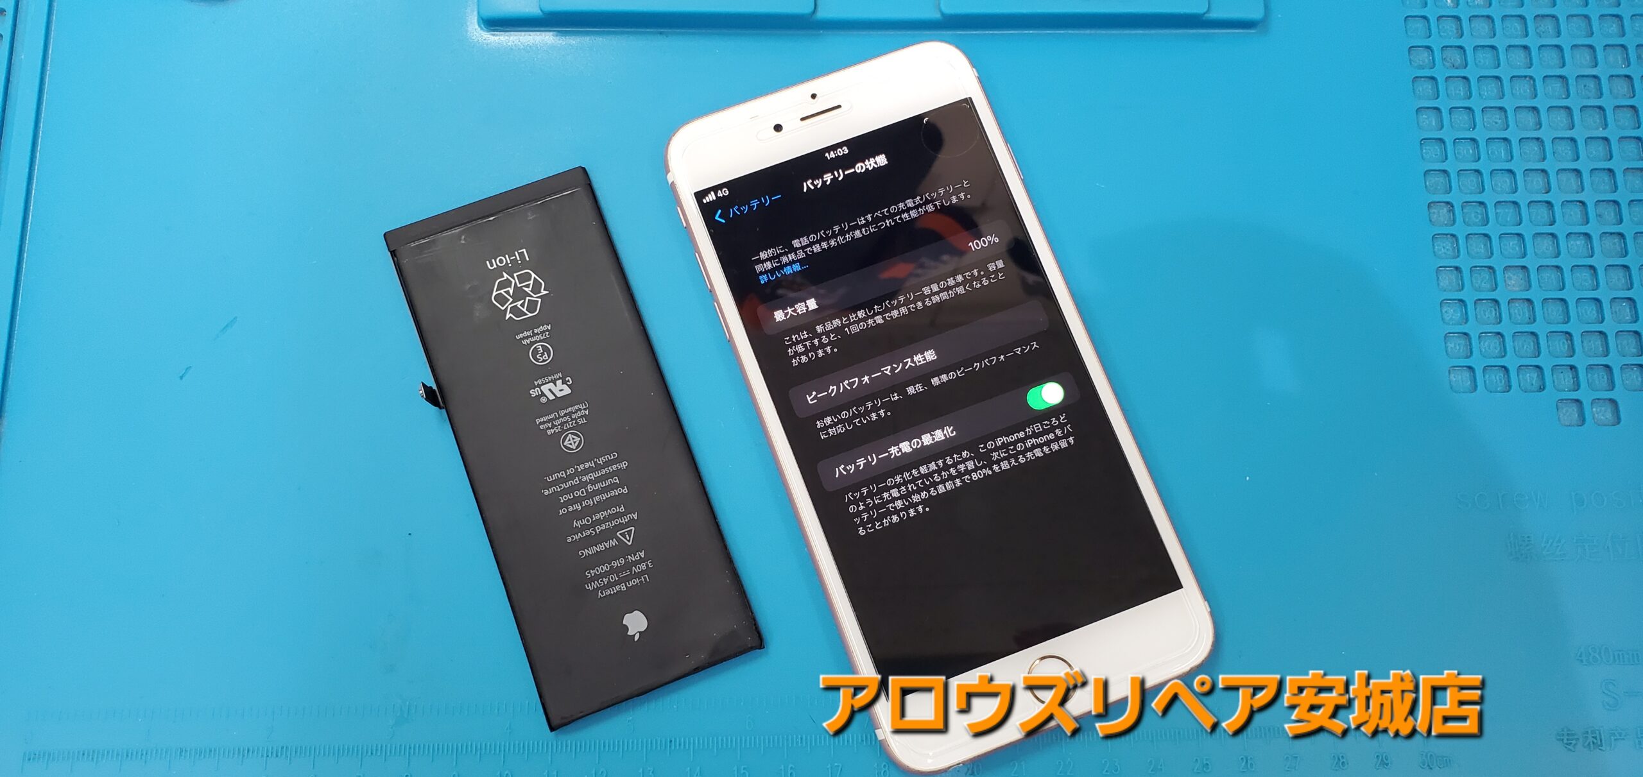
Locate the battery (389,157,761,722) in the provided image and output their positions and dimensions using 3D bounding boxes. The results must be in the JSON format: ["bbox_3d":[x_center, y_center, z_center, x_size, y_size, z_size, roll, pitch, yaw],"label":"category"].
[{"bbox_3d":[-0.057,0.011,0.246,0.049,0.004,0.118,-21,80,-6],"label":"battery"}]

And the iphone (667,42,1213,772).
[{"bbox_3d":[0.025,-0.001,0.248,0.078,0.007,0.158,-20,80,-5],"label":"iphone"}]

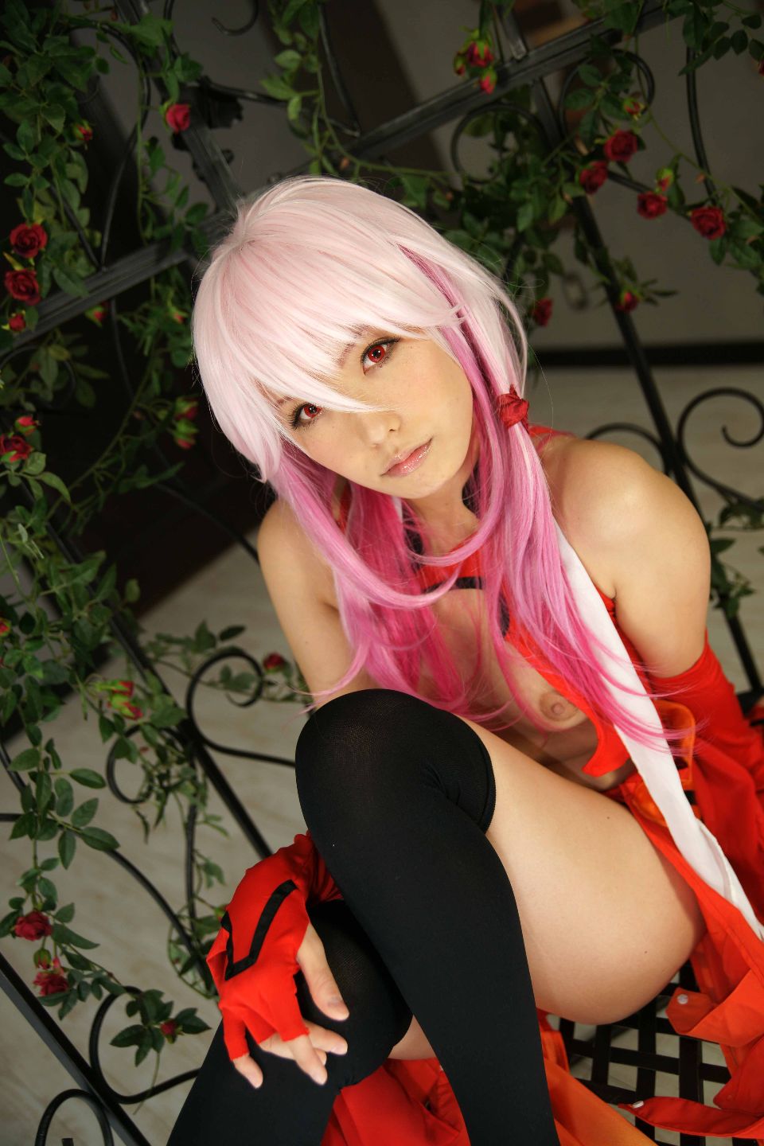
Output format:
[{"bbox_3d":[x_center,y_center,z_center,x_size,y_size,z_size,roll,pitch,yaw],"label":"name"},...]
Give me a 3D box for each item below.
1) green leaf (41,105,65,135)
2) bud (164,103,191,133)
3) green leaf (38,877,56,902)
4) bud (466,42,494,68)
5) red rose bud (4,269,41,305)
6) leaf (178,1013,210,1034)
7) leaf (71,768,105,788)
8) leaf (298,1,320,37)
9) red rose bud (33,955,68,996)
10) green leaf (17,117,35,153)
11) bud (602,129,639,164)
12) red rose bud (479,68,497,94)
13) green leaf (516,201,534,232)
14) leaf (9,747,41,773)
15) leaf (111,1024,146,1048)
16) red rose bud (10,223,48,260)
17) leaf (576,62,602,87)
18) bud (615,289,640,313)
[{"bbox_3d":[-0.343,-0.472,1.160,0.021,0.032,0.008,-27,0,3],"label":"green leaf"},{"bbox_3d":[-0.222,-0.494,1.210,0.031,0.031,0.029,0,15,-39],"label":"bud"},{"bbox_3d":[-0.330,0.313,1.100,0.017,0.029,0.008,-30,0,-6],"label":"green leaf"},{"bbox_3d":[0.092,-0.488,1.050,0.025,0.025,0.025,-21,24,14],"label":"bud"},{"bbox_3d":[-0.318,-0.253,0.985,0.033,0.032,0.025,-31,15,-8],"label":"red rose bud"},{"bbox_3d":[-0.154,0.369,0.915,0.031,0.008,0.017,17,59,0],"label":"leaf"},{"bbox_3d":[-0.243,0.169,0.920,0.008,0.032,0.015,107,180,-67],"label":"leaf"},{"bbox_3d":[-0.079,-0.606,1.220,0.022,0.041,0.009,0,0,-11],"label":"leaf"},{"bbox_3d":[-0.291,0.354,0.980,0.032,0.030,0.033,3,58,-16],"label":"red rose bud"},{"bbox_3d":[-0.371,-0.455,1.160,0.018,0.037,0.008,-3,0,0],"label":"green leaf"},{"bbox_3d":[0.261,-0.467,1.220,0.038,0.038,0.032,0,12,6],"label":"bud"},{"bbox_3d":[0.115,-0.534,1.210,0.019,0.027,0.019,-2,-12,0],"label":"red rose bud"},{"bbox_3d":[0.143,-0.355,1.110,0.017,0.033,0.008,15,0,13],"label":"green leaf"},{"bbox_3d":[-0.314,0.165,0.980,0.035,0.017,0.009,-35,2,-20],"label":"leaf"},{"bbox_3d":[-0.209,0.381,0.915,0.034,0.008,0.017,-27,62,0],"label":"leaf"},{"bbox_3d":[-0.333,-0.313,1.050,0.035,0.035,0.030,-29,23,-6],"label":"red rose bud"},{"bbox_3d":[0.194,-0.465,1.040,0.018,0.030,0.009,-46,9,24],"label":"leaf"},{"bbox_3d":[0.258,-0.286,1.170,0.025,0.025,0.026,20,56,7],"label":"bud"}]

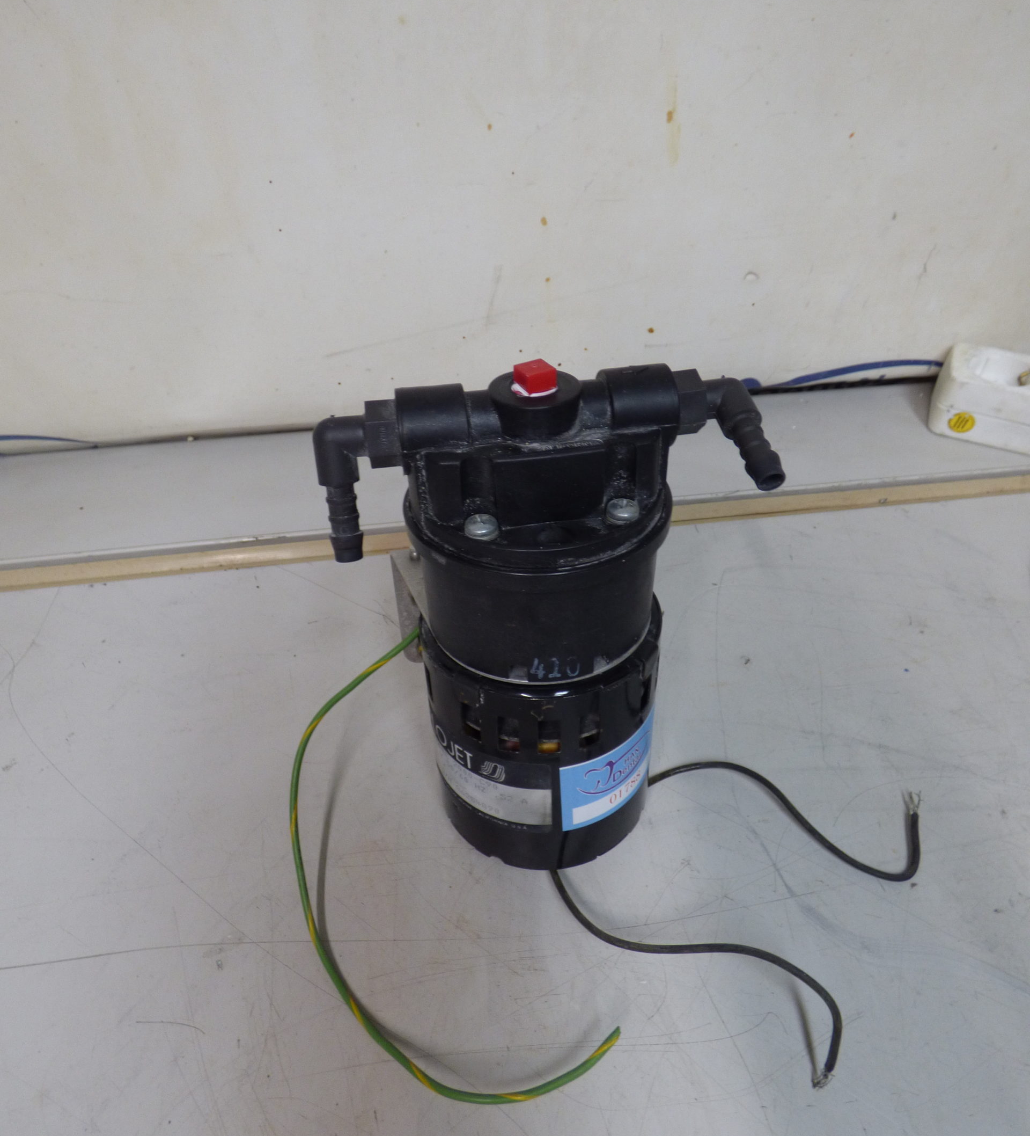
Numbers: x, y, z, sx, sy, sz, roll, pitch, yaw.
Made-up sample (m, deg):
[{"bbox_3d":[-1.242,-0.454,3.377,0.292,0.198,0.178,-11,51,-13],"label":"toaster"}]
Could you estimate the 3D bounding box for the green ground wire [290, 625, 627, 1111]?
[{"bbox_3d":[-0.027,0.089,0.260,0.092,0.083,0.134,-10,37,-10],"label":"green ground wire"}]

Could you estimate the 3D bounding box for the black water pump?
[{"bbox_3d":[0.009,0.015,0.277,0.132,0.180,0.088,-5,36,-4],"label":"black water pump"}]

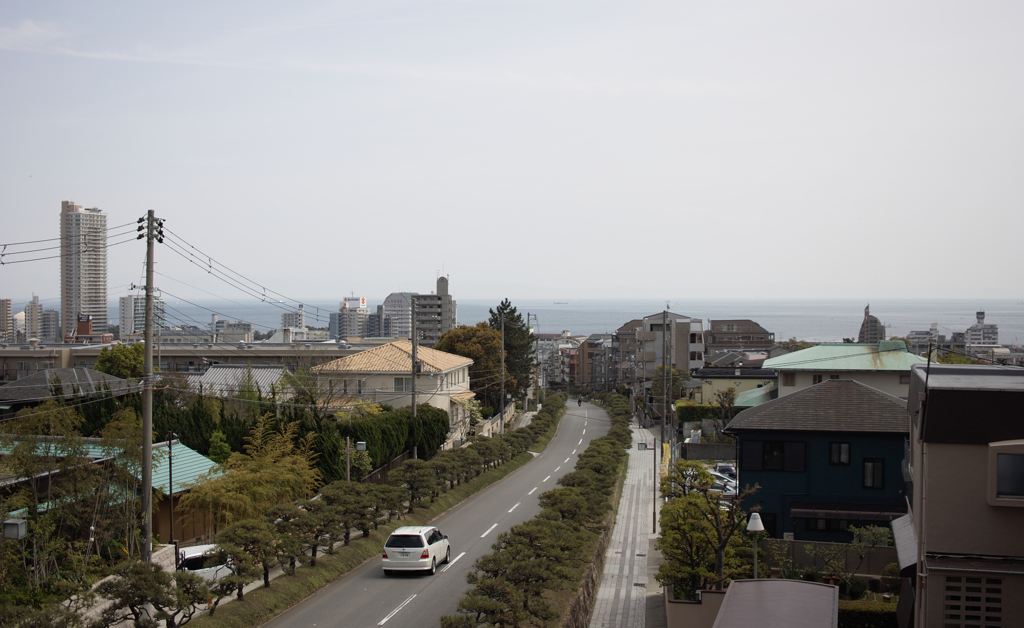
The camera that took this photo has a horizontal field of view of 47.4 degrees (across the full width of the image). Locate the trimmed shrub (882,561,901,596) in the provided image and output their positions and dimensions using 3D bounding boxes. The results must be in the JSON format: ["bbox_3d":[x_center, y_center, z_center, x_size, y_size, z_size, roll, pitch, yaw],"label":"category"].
[{"bbox_3d":[13.269,9.163,40.752,0.800,1.120,0.800,0,1,0],"label":"trimmed shrub"}]

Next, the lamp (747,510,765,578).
[{"bbox_3d":[6.700,7.141,32.117,0.470,3.400,0.470,0,1,8],"label":"lamp"}]

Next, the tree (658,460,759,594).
[{"bbox_3d":[6.574,7.273,39.122,3.200,4.800,3.100,0,1,0],"label":"tree"}]

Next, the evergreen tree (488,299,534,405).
[{"bbox_3d":[-0.100,5.235,149.102,5.800,13.800,5.800,0,1,0],"label":"evergreen tree"}]

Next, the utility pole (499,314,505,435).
[{"bbox_3d":[-0.989,6.337,113.116,0.340,12.700,0.340,0,1,7],"label":"utility pole"}]

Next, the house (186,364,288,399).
[{"bbox_3d":[-24.000,7.415,99.930,9.700,6.300,10.200,0,1,20],"label":"house"}]

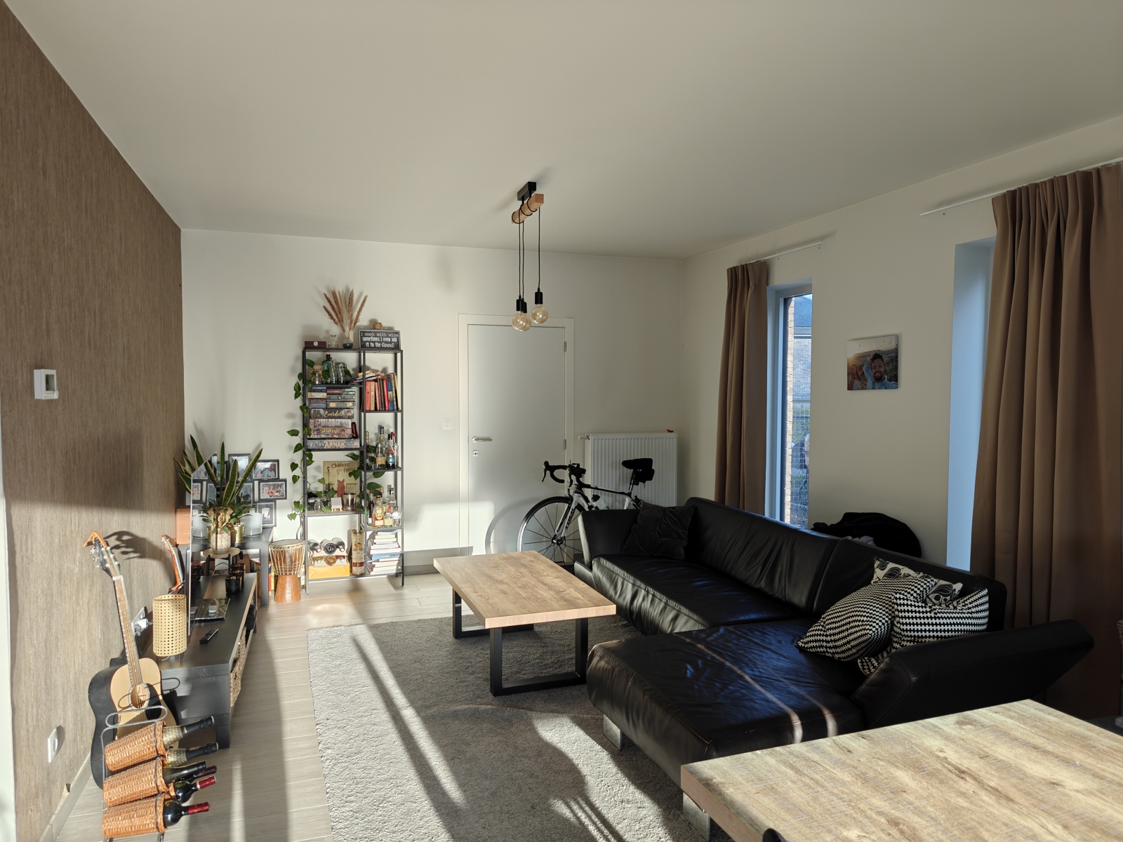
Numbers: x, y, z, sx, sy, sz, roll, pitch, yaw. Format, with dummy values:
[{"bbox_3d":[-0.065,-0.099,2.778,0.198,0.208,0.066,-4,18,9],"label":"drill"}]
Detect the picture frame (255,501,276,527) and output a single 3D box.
[{"bbox_3d":[-2.202,0.694,5.563,0.148,0.194,0.020,-1,3,-19],"label":"picture frame"}]

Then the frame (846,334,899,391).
[{"bbox_3d":[1.830,-0.334,4.378,0.025,0.305,0.410,-1,3,-19],"label":"frame"}]

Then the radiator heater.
[{"bbox_3d":[0.588,0.544,6.411,0.843,0.880,0.125,-1,3,-19],"label":"radiator heater"}]

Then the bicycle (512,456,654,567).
[{"bbox_3d":[0.404,0.771,5.932,1.655,0.940,0.430,-1,3,-31],"label":"bicycle"}]

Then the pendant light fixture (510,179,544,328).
[{"bbox_3d":[-0.185,-0.909,4.172,0.100,0.795,0.529,-1,3,-19],"label":"pendant light fixture"}]

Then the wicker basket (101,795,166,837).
[{"bbox_3d":[-1.374,1.273,2.400,0.185,0.112,0.115,-4,4,-19],"label":"wicker basket"}]

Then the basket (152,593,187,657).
[{"bbox_3d":[-1.663,0.868,3.168,0.132,0.236,0.132,-1,3,-19],"label":"basket"}]

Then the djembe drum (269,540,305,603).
[{"bbox_3d":[-1.929,1.057,5.255,0.242,0.410,0.242,-1,3,-19],"label":"djembe drum"}]

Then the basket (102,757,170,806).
[{"bbox_3d":[-1.370,1.161,2.400,0.185,0.112,0.115,-8,5,-19],"label":"basket"}]

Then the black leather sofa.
[{"bbox_3d":[0.681,0.946,3.676,1.470,0.780,2.920,-1,3,-19],"label":"black leather sofa"}]

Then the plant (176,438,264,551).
[{"bbox_3d":[-2.306,0.494,5.035,0.510,0.740,0.440,-1,3,-19],"label":"plant"}]

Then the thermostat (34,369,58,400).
[{"bbox_3d":[-1.664,-0.118,2.413,0.034,0.096,0.125,-1,3,-19],"label":"thermostat"}]

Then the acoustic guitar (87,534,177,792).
[{"bbox_3d":[-1.661,0.910,2.814,0.110,0.960,0.365,-15,-5,7],"label":"acoustic guitar"}]

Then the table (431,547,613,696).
[{"bbox_3d":[-0.261,1.087,4.118,0.648,0.432,1.275,-1,3,-20],"label":"table"}]

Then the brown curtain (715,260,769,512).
[{"bbox_3d":[1.331,0.033,5.590,0.150,2.382,0.721,-1,3,-19],"label":"brown curtain"}]

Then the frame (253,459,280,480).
[{"bbox_3d":[-2.202,0.368,5.550,0.195,0.152,0.020,-1,3,-19],"label":"frame"}]

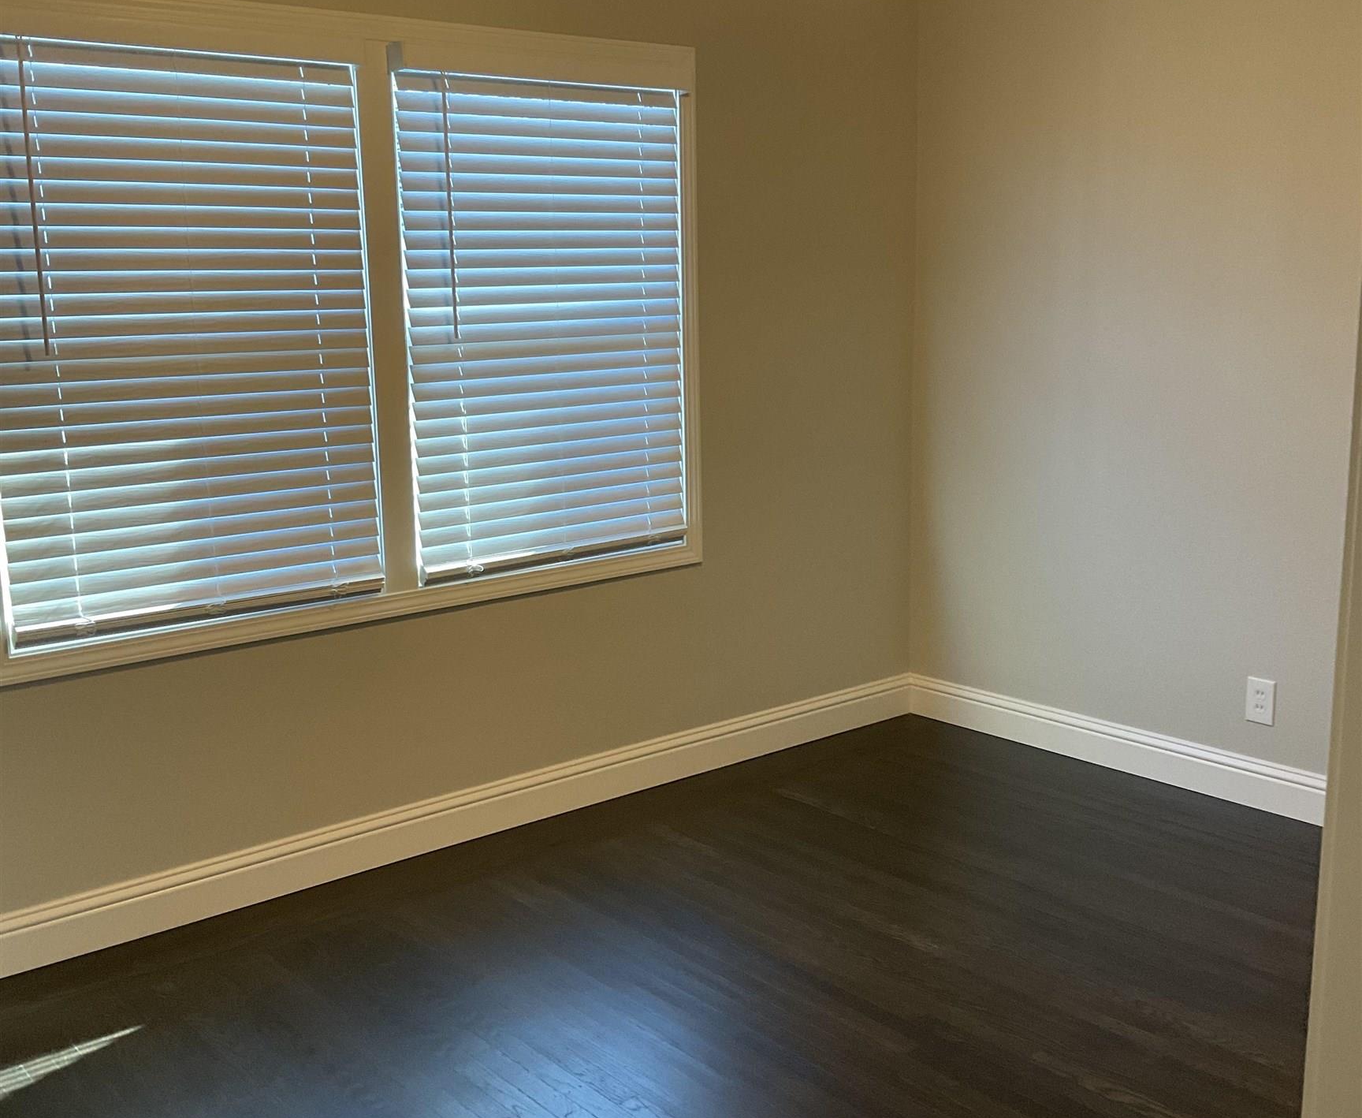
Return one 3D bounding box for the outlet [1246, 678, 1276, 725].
[{"bbox_3d":[1.571,0.388,4.124,0.008,0.122,0.079,-10,14,-39],"label":"outlet"}]

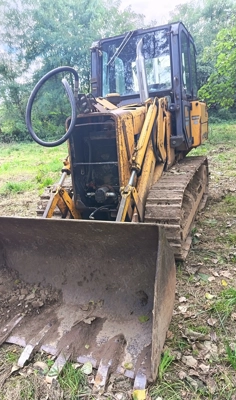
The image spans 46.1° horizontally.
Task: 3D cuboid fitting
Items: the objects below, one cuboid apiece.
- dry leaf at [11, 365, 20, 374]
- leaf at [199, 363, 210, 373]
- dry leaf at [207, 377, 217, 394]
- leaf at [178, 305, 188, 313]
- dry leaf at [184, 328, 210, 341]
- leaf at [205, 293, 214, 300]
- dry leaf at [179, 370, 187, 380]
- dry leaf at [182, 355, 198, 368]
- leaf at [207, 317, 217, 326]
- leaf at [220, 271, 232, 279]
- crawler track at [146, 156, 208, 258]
[{"bbox_3d":[-0.716,1.172,1.924,0.062,0.025,0.043,-15,18,-34],"label":"dry leaf"},{"bbox_3d":[0.594,1.148,1.895,0.072,0.018,0.042,0,17,17],"label":"leaf"},{"bbox_3d":[0.571,1.124,1.679,0.051,0.025,0.096,-4,15,3],"label":"dry leaf"},{"bbox_3d":[0.587,0.979,2.489,0.084,0.018,0.071,-2,16,13],"label":"leaf"},{"bbox_3d":[0.593,1.008,2.061,0.179,0.050,0.049,2,16,26],"label":"dry leaf"},{"bbox_3d":[0.869,0.913,2.626,0.076,0.018,0.057,0,17,18],"label":"leaf"},{"bbox_3d":[0.413,1.117,1.767,0.047,0.020,0.043,7,19,38],"label":"dry leaf"},{"bbox_3d":[0.483,1.081,1.858,0.095,0.030,0.076,2,16,26],"label":"dry leaf"},{"bbox_3d":[0.781,1.014,2.301,0.080,0.018,0.063,0,17,19],"label":"leaf"},{"bbox_3d":[1.114,0.763,2.855,0.128,0.030,0.082,6,18,36],"label":"leaf"},{"bbox_3d":[1.107,-0.077,4.524,0.415,0.832,3.251,2,17,23],"label":"crawler track"}]

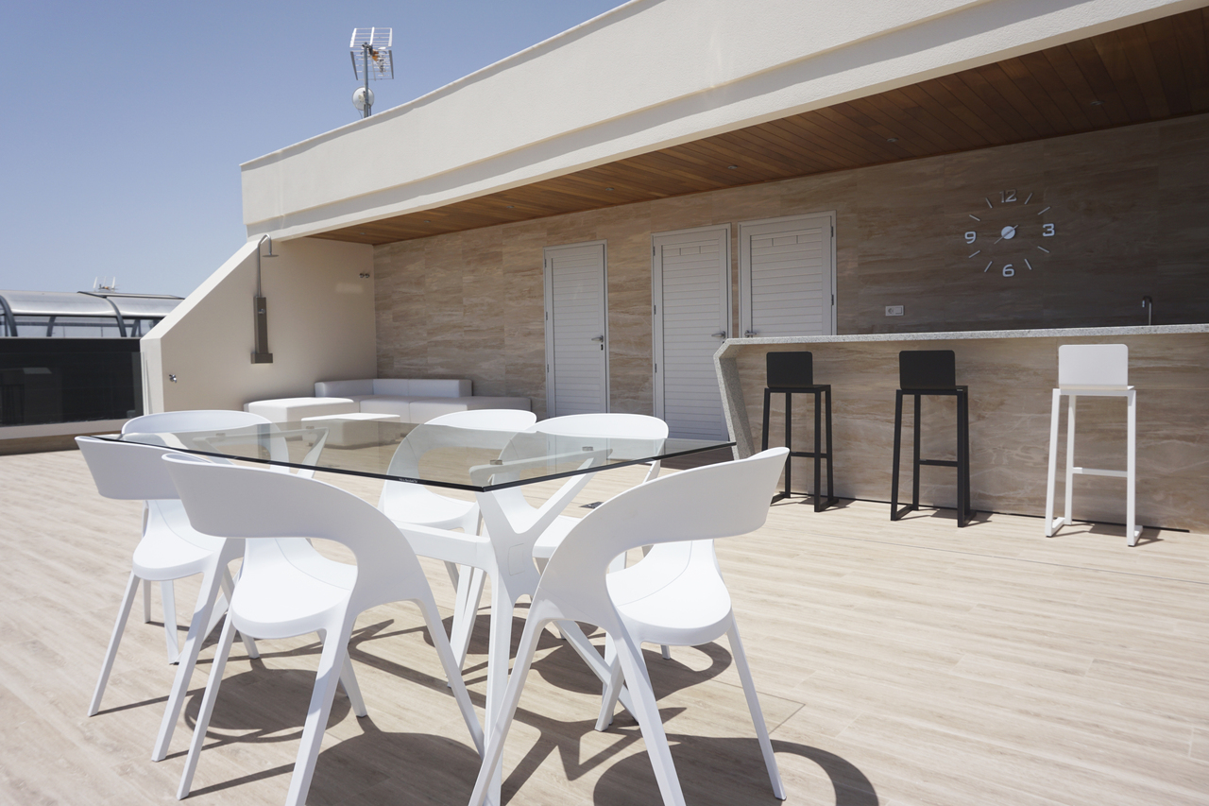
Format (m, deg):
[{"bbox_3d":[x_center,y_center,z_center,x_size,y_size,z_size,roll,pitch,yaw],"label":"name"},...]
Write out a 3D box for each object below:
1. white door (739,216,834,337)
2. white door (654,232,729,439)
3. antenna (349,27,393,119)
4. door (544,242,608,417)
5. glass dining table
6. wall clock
[{"bbox_3d":[1.760,-0.666,7.796,1.006,2.251,0.080,1,4,37],"label":"white door"},{"bbox_3d":[0.905,-0.685,8.435,0.966,2.251,0.080,1,4,37],"label":"white door"},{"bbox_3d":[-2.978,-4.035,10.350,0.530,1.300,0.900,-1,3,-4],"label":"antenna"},{"bbox_3d":[-0.329,-0.713,9.358,0.955,2.251,0.080,1,4,37],"label":"door"},{"bbox_3d":[-0.679,0.481,2.497,1.964,0.738,0.914,2,4,40],"label":"glass dining table"},{"bbox_3d":[3.288,-1.380,6.574,0.677,0.703,0.035,1,4,37],"label":"wall clock"}]

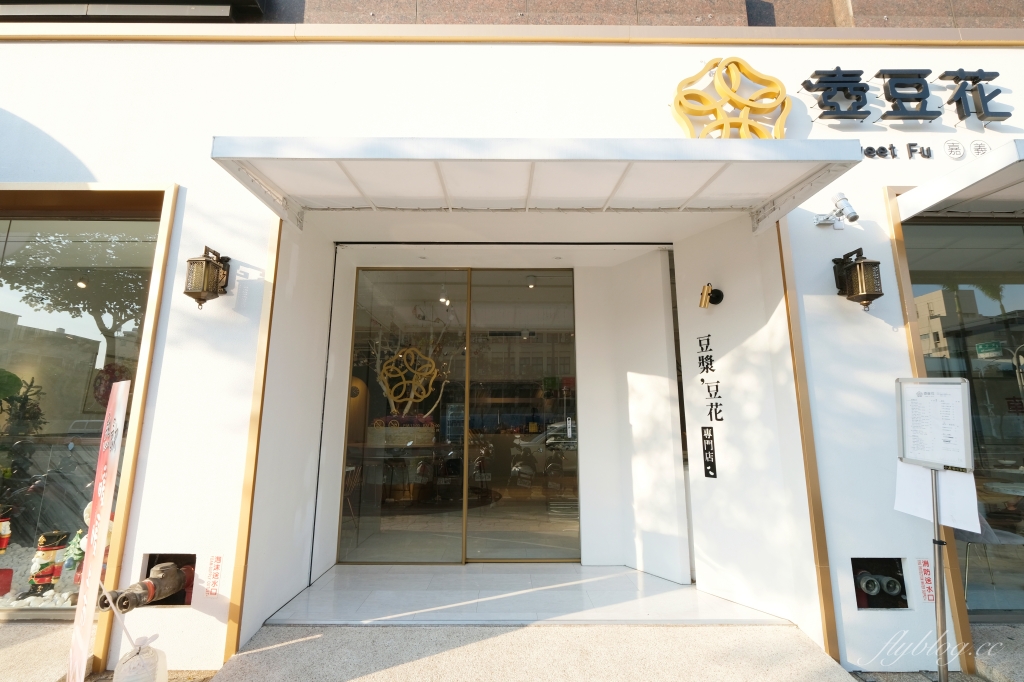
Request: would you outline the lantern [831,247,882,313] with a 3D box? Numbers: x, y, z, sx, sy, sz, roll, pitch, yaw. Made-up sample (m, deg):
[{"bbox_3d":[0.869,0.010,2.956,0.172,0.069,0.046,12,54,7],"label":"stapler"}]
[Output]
[{"bbox_3d":[2.193,-0.376,2.715,0.130,0.385,0.230,0,-10,0],"label":"lantern"}]

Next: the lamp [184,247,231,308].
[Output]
[{"bbox_3d":[-1.911,-0.382,2.696,0.130,0.385,0.230,0,-10,0],"label":"lamp"}]

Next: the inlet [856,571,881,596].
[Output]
[{"bbox_3d":[2.114,1.442,2.526,0.100,0.105,0.120,0,-10,0],"label":"inlet"}]

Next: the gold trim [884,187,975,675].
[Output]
[{"bbox_3d":[2.590,0.408,2.678,0.058,2.970,0.055,0,-10,0],"label":"gold trim"}]

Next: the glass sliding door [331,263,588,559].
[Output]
[{"bbox_3d":[-0.474,0.635,4.090,2.200,2.790,0.100,0,-10,0],"label":"glass sliding door"}]

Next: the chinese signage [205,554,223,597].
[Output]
[{"bbox_3d":[-1.742,1.381,2.495,0.072,0.235,0.010,0,-10,0],"label":"chinese signage"}]

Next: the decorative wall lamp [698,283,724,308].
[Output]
[{"bbox_3d":[1.577,-0.357,3.359,0.140,0.200,0.130,8,-13,-36],"label":"decorative wall lamp"}]

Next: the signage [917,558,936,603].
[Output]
[{"bbox_3d":[2.441,1.409,2.510,0.078,0.240,0.010,0,-10,0],"label":"signage"}]

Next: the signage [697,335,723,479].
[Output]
[{"bbox_3d":[1.560,0.501,3.337,0.012,1.102,0.186,8,-13,-36],"label":"signage"}]

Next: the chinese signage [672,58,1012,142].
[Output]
[{"bbox_3d":[2.257,-1.591,2.963,2.260,0.740,0.130,0,-10,0],"label":"chinese signage"}]

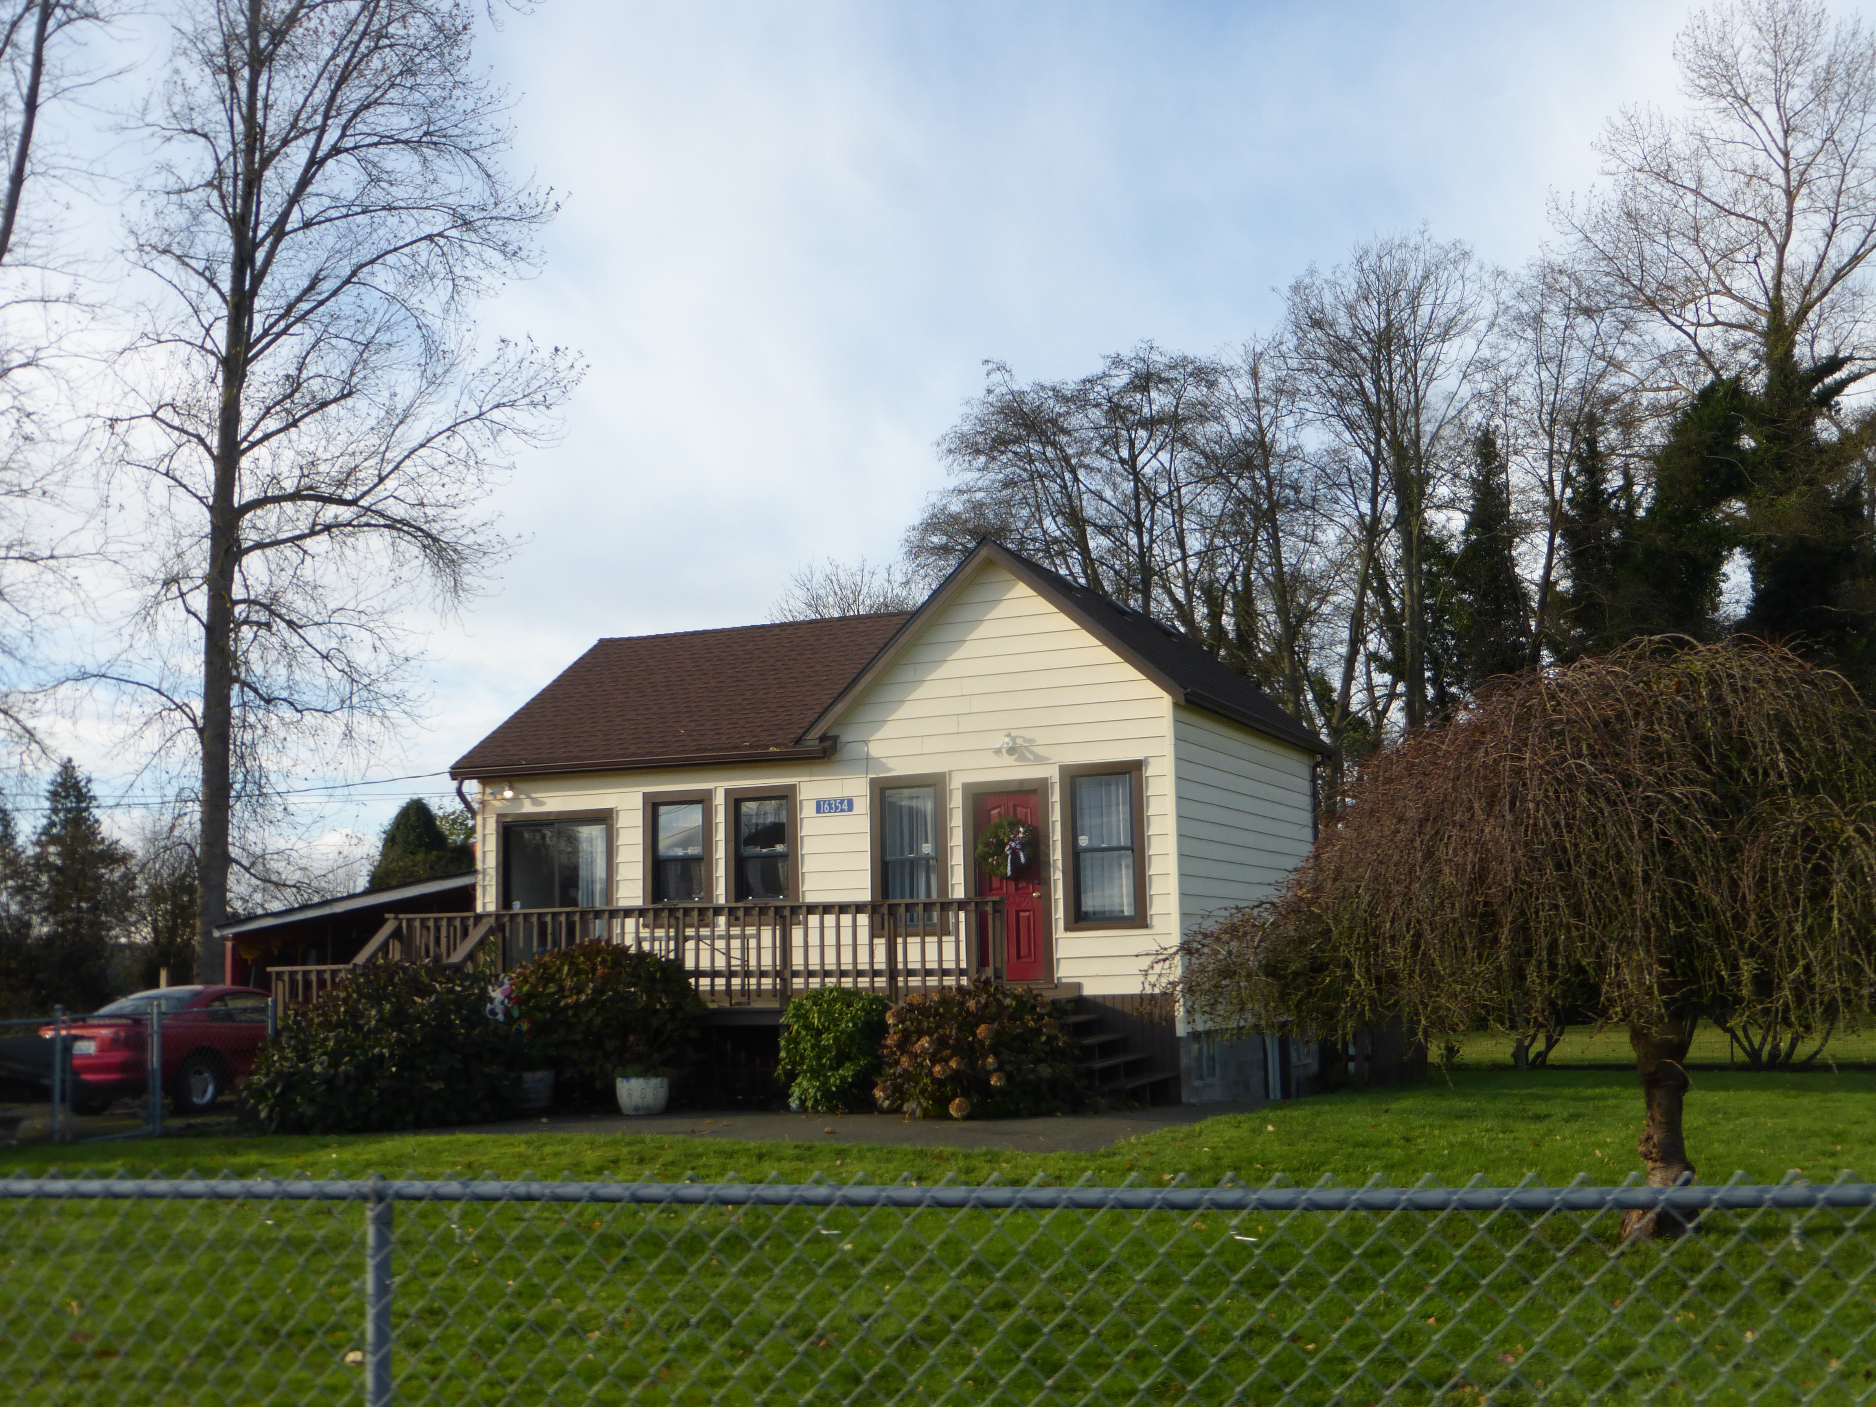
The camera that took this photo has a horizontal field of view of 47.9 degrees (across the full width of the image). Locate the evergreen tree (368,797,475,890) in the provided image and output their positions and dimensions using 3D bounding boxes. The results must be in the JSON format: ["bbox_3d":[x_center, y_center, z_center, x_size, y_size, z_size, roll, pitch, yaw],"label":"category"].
[{"bbox_3d":[-11.011,4.752,45.072,2.700,5.350,2.700,-4,-8,23],"label":"evergreen tree"}]

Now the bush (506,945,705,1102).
[{"bbox_3d":[-3.445,3.404,21.934,1.900,1.680,1.500,-4,-8,23],"label":"bush"}]

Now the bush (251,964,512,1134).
[{"bbox_3d":[-5.335,3.329,20.300,2.550,1.620,1.900,-4,-8,23],"label":"bush"}]

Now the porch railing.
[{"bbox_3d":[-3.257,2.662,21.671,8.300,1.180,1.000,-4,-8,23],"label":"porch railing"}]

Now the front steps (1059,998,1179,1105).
[{"bbox_3d":[1.614,3.566,21.353,1.150,1.080,1.650,-4,-8,23],"label":"front steps"}]

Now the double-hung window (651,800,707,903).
[{"bbox_3d":[-2.988,1.778,24.471,0.700,1.280,0.120,-4,-8,23],"label":"double-hung window"}]

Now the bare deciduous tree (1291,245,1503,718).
[{"bbox_3d":[10.492,-1.974,48.577,4.900,18.340,4.900,-1,-7,0],"label":"bare deciduous tree"}]

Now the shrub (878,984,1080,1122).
[{"bbox_3d":[0.399,3.278,20.208,1.900,1.380,1.500,-4,-8,23],"label":"shrub"}]

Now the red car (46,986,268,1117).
[{"bbox_3d":[-8.380,4.070,24.950,1.840,1.360,4.600,-4,-8,24],"label":"red car"}]

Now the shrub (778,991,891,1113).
[{"bbox_3d":[-1.019,3.395,20.700,1.100,1.220,1.100,-1,-7,0],"label":"shrub"}]

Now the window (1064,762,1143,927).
[{"bbox_3d":[1.761,1.505,22.455,0.930,1.760,0.120,-4,-8,23],"label":"window"}]

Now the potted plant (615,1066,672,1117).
[{"bbox_3d":[-3.015,3.958,21.579,0.560,0.530,0.560,-1,-7,0],"label":"potted plant"}]

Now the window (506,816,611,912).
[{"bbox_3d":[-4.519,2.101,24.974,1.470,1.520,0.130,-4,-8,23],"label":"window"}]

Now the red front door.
[{"bbox_3d":[0.792,1.975,22.867,0.840,2.060,0.100,-4,-8,23],"label":"red front door"}]

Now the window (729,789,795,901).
[{"bbox_3d":[-1.993,1.690,23.923,0.840,1.440,0.130,-4,-8,23],"label":"window"}]

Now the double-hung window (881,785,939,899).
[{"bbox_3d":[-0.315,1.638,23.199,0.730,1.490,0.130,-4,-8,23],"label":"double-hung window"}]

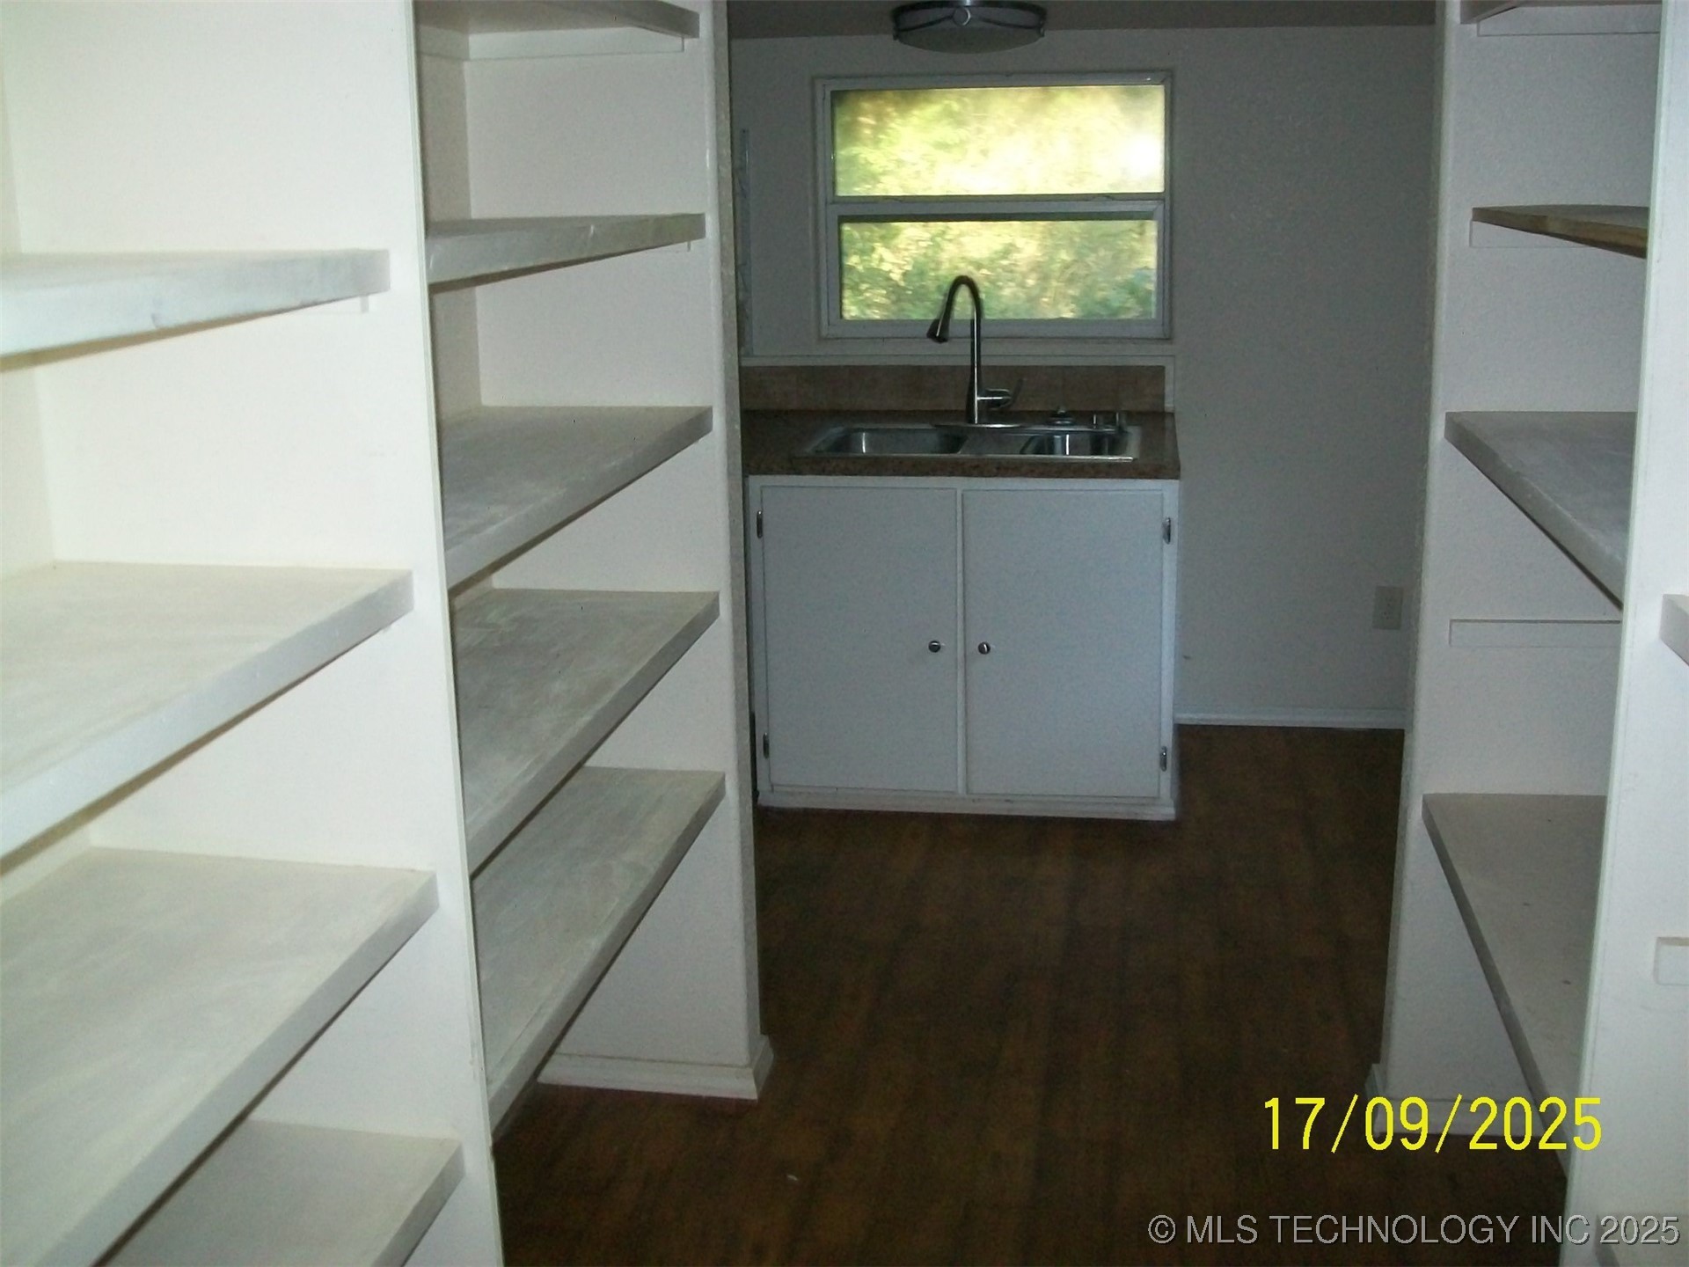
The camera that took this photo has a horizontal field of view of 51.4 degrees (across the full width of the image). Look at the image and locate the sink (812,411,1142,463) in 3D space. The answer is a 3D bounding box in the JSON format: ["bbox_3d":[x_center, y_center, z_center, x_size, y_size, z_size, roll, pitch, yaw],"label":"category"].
[{"bbox_3d":[0.330,-0.403,4.486,0.820,0.190,0.555,2,15,10],"label":"sink"}]

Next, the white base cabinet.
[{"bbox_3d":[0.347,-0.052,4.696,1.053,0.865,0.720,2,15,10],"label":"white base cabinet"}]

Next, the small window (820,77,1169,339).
[{"bbox_3d":[0.409,-1.172,4.867,0.965,0.711,0.070,2,15,10],"label":"small window"}]

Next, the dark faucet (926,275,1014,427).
[{"bbox_3d":[0.313,-0.721,4.558,0.120,0.395,0.245,9,18,34],"label":"dark faucet"}]

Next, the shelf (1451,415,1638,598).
[{"bbox_3d":[1.002,-0.161,2.067,0.383,0.039,1.158,2,15,10],"label":"shelf"}]

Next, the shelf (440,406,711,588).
[{"bbox_3d":[-0.498,-0.198,2.278,0.383,0.039,1.168,2,15,10],"label":"shelf"}]

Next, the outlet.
[{"bbox_3d":[1.532,-0.069,4.945,0.075,0.121,0.012,2,15,10],"label":"outlet"}]

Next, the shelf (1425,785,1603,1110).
[{"bbox_3d":[1.013,0.429,2.222,0.383,0.039,1.158,2,15,10],"label":"shelf"}]

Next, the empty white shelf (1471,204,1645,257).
[{"bbox_3d":[1.003,-0.459,1.987,0.369,0.021,1.158,2,15,10],"label":"empty white shelf"}]

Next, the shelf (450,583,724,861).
[{"bbox_3d":[-0.493,0.098,2.356,0.383,0.039,1.168,2,15,10],"label":"shelf"}]

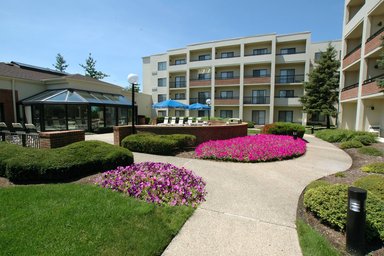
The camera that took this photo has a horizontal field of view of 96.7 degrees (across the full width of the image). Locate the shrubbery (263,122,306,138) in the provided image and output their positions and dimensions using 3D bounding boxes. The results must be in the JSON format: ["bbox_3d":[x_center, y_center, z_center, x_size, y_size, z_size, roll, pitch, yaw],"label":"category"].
[{"bbox_3d":[6.847,0.121,12.630,2.900,1.100,1.900,1,4,12],"label":"shrubbery"}]

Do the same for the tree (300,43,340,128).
[{"bbox_3d":[14.641,-4.416,18.144,4.700,9.450,4.700,1,4,0],"label":"tree"}]

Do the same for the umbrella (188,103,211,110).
[{"bbox_3d":[0.550,-0.945,15.471,2.450,2.500,2.450,1,4,0],"label":"umbrella"}]

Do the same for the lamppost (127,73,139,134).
[{"bbox_3d":[-2.860,-0.893,8.362,0.510,3.550,0.510,1,4,0],"label":"lamppost"}]

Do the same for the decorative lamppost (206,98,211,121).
[{"bbox_3d":[1.718,-1.387,17.446,0.500,3.150,0.500,1,4,0],"label":"decorative lamppost"}]

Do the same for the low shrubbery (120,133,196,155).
[{"bbox_3d":[-1.388,0.570,7.403,3.150,0.780,1.700,0,4,-8],"label":"low shrubbery"}]

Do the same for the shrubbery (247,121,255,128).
[{"bbox_3d":[6.890,-0.314,20.218,1.200,0.850,1.200,1,4,0],"label":"shrubbery"}]

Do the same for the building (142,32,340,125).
[{"bbox_3d":[7.064,-6.169,29.034,28.600,11.400,12.500,2,4,20],"label":"building"}]

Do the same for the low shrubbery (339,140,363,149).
[{"bbox_3d":[7.861,0.770,8.462,1.000,0.360,0.850,2,4,20],"label":"low shrubbery"}]

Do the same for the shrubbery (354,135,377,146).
[{"bbox_3d":[9.587,0.603,9.453,1.200,0.600,1.050,2,4,20],"label":"shrubbery"}]

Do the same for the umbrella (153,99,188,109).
[{"bbox_3d":[-1.476,-0.742,11.878,2.500,2.520,2.500,1,4,0],"label":"umbrella"}]

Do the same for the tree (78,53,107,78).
[{"bbox_3d":[-16.200,-6.451,27.651,5.000,11.800,5.000,1,4,0],"label":"tree"}]

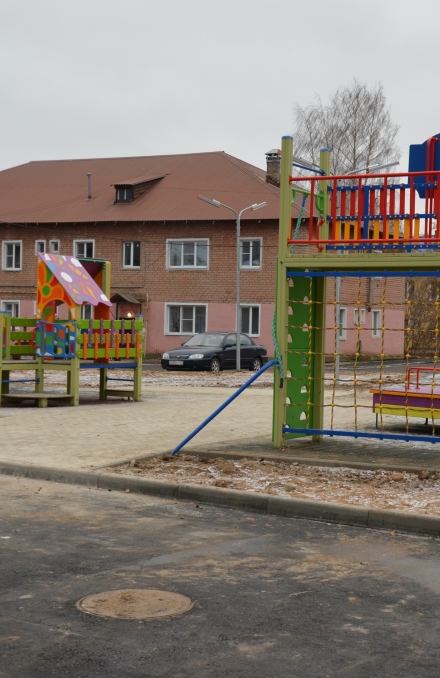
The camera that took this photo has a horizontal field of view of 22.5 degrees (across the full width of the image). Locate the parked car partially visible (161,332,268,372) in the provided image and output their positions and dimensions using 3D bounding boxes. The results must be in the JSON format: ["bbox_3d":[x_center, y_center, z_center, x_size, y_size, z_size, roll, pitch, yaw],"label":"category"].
[{"bbox_3d":[-0.186,0.482,39.500,1.740,1.420,4.500,2,1,34],"label":"parked car partially visible"}]

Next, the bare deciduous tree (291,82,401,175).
[{"bbox_3d":[8.133,-8.069,72.141,7.500,17.500,7.500,1,1,0],"label":"bare deciduous tree"}]

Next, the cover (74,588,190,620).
[{"bbox_3d":[-0.488,1.555,6.392,0.690,0.050,0.690,1,1,0],"label":"cover"}]

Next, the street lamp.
[{"bbox_3d":[0.511,-1.920,37.452,2.800,5.980,0.600,1,1,-38],"label":"street lamp"}]

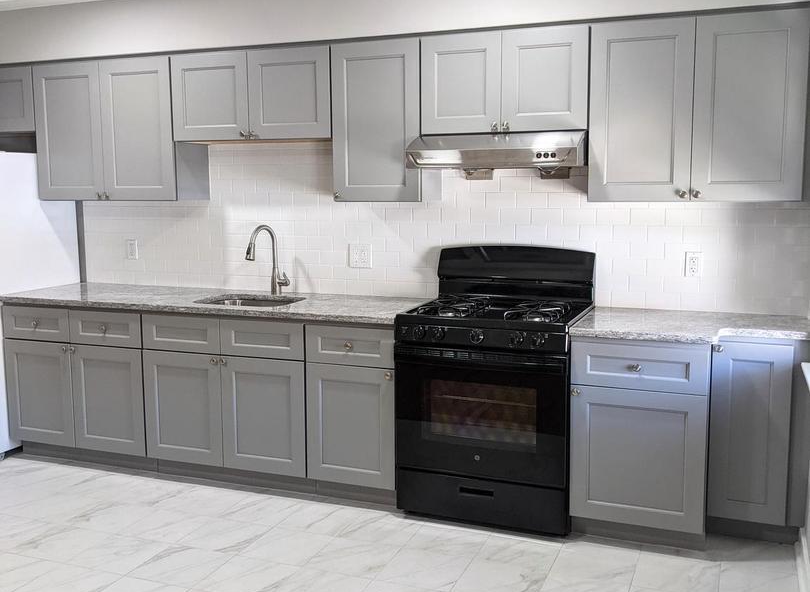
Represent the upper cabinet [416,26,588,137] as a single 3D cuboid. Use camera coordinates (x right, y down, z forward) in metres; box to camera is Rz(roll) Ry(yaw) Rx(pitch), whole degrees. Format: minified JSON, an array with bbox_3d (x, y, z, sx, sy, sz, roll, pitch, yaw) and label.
[{"bbox_3d":[0.484,-0.954,3.850,0.763,0.440,0.310,3,7,21],"label":"upper cabinet"}]

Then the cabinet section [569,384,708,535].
[{"bbox_3d":[1.037,0.609,3.644,0.534,0.554,0.590,3,8,21],"label":"cabinet section"}]

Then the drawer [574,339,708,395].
[{"bbox_3d":[1.016,0.249,3.557,0.530,0.186,0.530,3,7,21],"label":"drawer"}]

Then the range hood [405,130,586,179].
[{"bbox_3d":[0.450,-0.638,3.799,0.757,0.180,0.500,3,7,21],"label":"range hood"}]

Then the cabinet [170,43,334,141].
[{"bbox_3d":[-0.719,-1.010,4.323,0.913,0.436,0.310,3,7,21],"label":"cabinet"}]

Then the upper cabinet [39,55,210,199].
[{"bbox_3d":[-1.573,-0.897,4.677,0.924,0.740,0.310,3,7,21],"label":"upper cabinet"}]

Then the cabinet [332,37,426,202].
[{"bbox_3d":[-0.082,-0.831,4.091,0.456,0.740,0.310,3,7,21],"label":"cabinet"}]

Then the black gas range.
[{"bbox_3d":[0.423,0.384,3.829,0.760,1.185,0.655,3,7,21],"label":"black gas range"}]

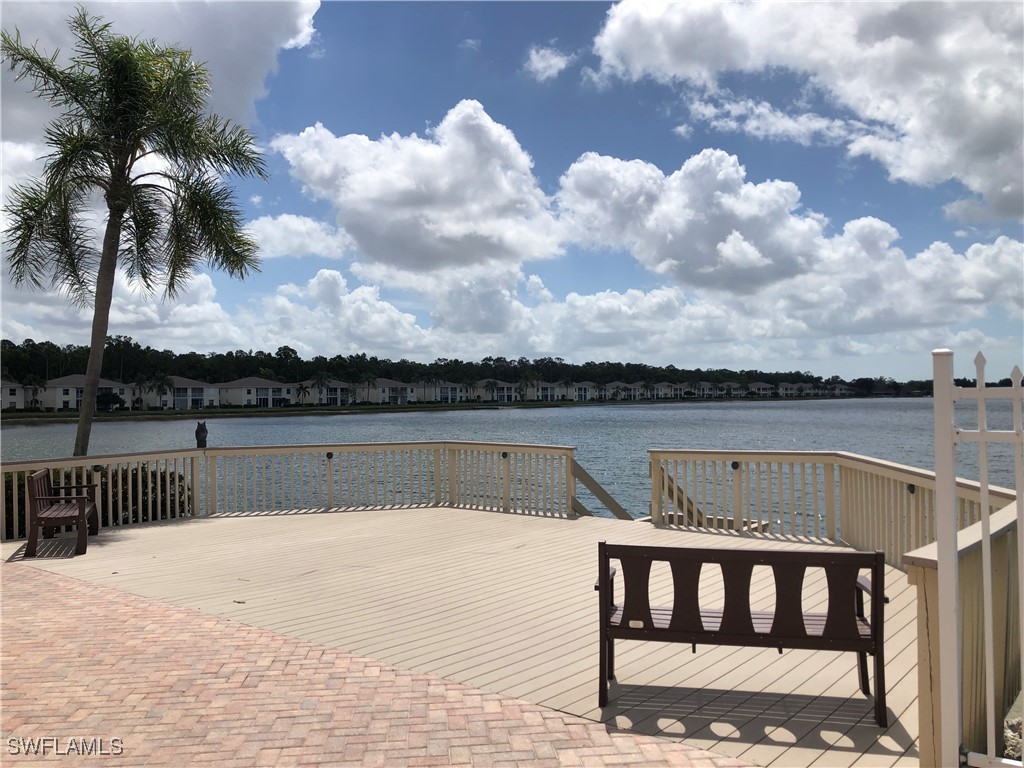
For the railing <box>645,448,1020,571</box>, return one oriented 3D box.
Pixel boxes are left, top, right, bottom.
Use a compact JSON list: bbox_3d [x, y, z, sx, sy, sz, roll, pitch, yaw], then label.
[{"bbox_3d":[3.240,1.313,8.453,2.050,0.990,5.830,-1,-1,-10],"label":"railing"}]

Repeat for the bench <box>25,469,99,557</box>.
[{"bbox_3d":[-5.408,1.511,10.058,0.620,0.900,1.530,0,-1,-21],"label":"bench"}]

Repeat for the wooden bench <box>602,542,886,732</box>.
[{"bbox_3d":[1.271,1.325,4.712,1.530,0.905,0.620,-1,-1,14],"label":"wooden bench"}]

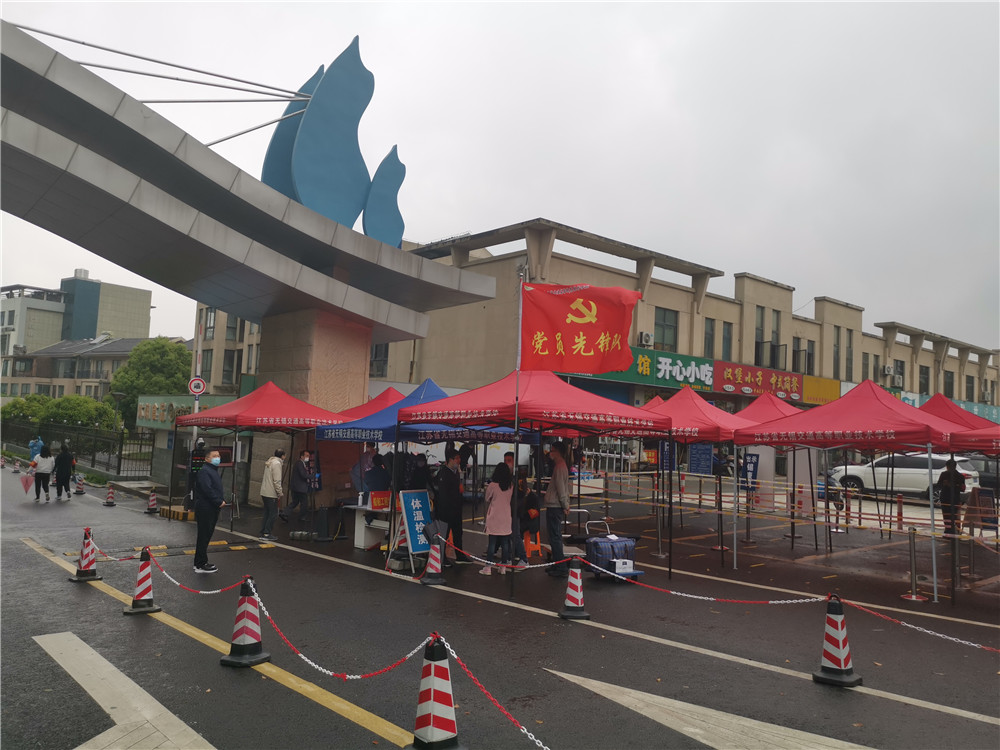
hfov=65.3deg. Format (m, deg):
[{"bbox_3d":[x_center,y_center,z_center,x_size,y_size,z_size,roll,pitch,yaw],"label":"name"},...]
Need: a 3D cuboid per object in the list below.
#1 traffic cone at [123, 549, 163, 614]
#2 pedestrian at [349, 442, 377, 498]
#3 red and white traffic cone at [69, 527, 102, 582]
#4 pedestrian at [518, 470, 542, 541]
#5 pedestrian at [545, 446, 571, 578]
[{"bbox_3d":[-3.894,2.234,8.551,0.370,0.690,0.370,4,-6,-30],"label":"traffic cone"},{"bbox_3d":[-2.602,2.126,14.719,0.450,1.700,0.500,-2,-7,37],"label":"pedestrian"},{"bbox_3d":[-5.169,2.237,9.750,0.350,0.660,0.350,7,-7,-43],"label":"red and white traffic cone"},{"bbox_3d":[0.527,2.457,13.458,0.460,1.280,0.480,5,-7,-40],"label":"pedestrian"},{"bbox_3d":[0.792,1.843,10.750,0.380,1.820,0.500,1,-6,9],"label":"pedestrian"}]

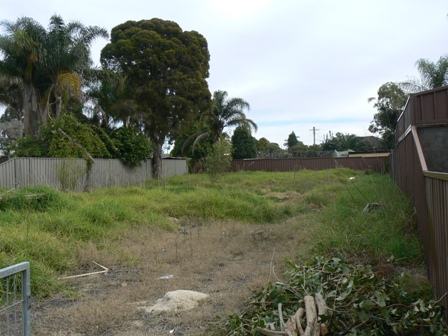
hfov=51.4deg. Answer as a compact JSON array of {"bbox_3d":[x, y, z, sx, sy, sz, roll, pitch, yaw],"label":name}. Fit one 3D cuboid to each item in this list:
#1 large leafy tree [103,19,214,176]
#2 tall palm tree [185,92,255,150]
[{"bbox_3d":[-5.450,-5.450,37.000,8.600,12.800,8.300,0,1,0],"label":"large leafy tree"},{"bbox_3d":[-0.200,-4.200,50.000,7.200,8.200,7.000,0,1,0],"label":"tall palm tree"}]

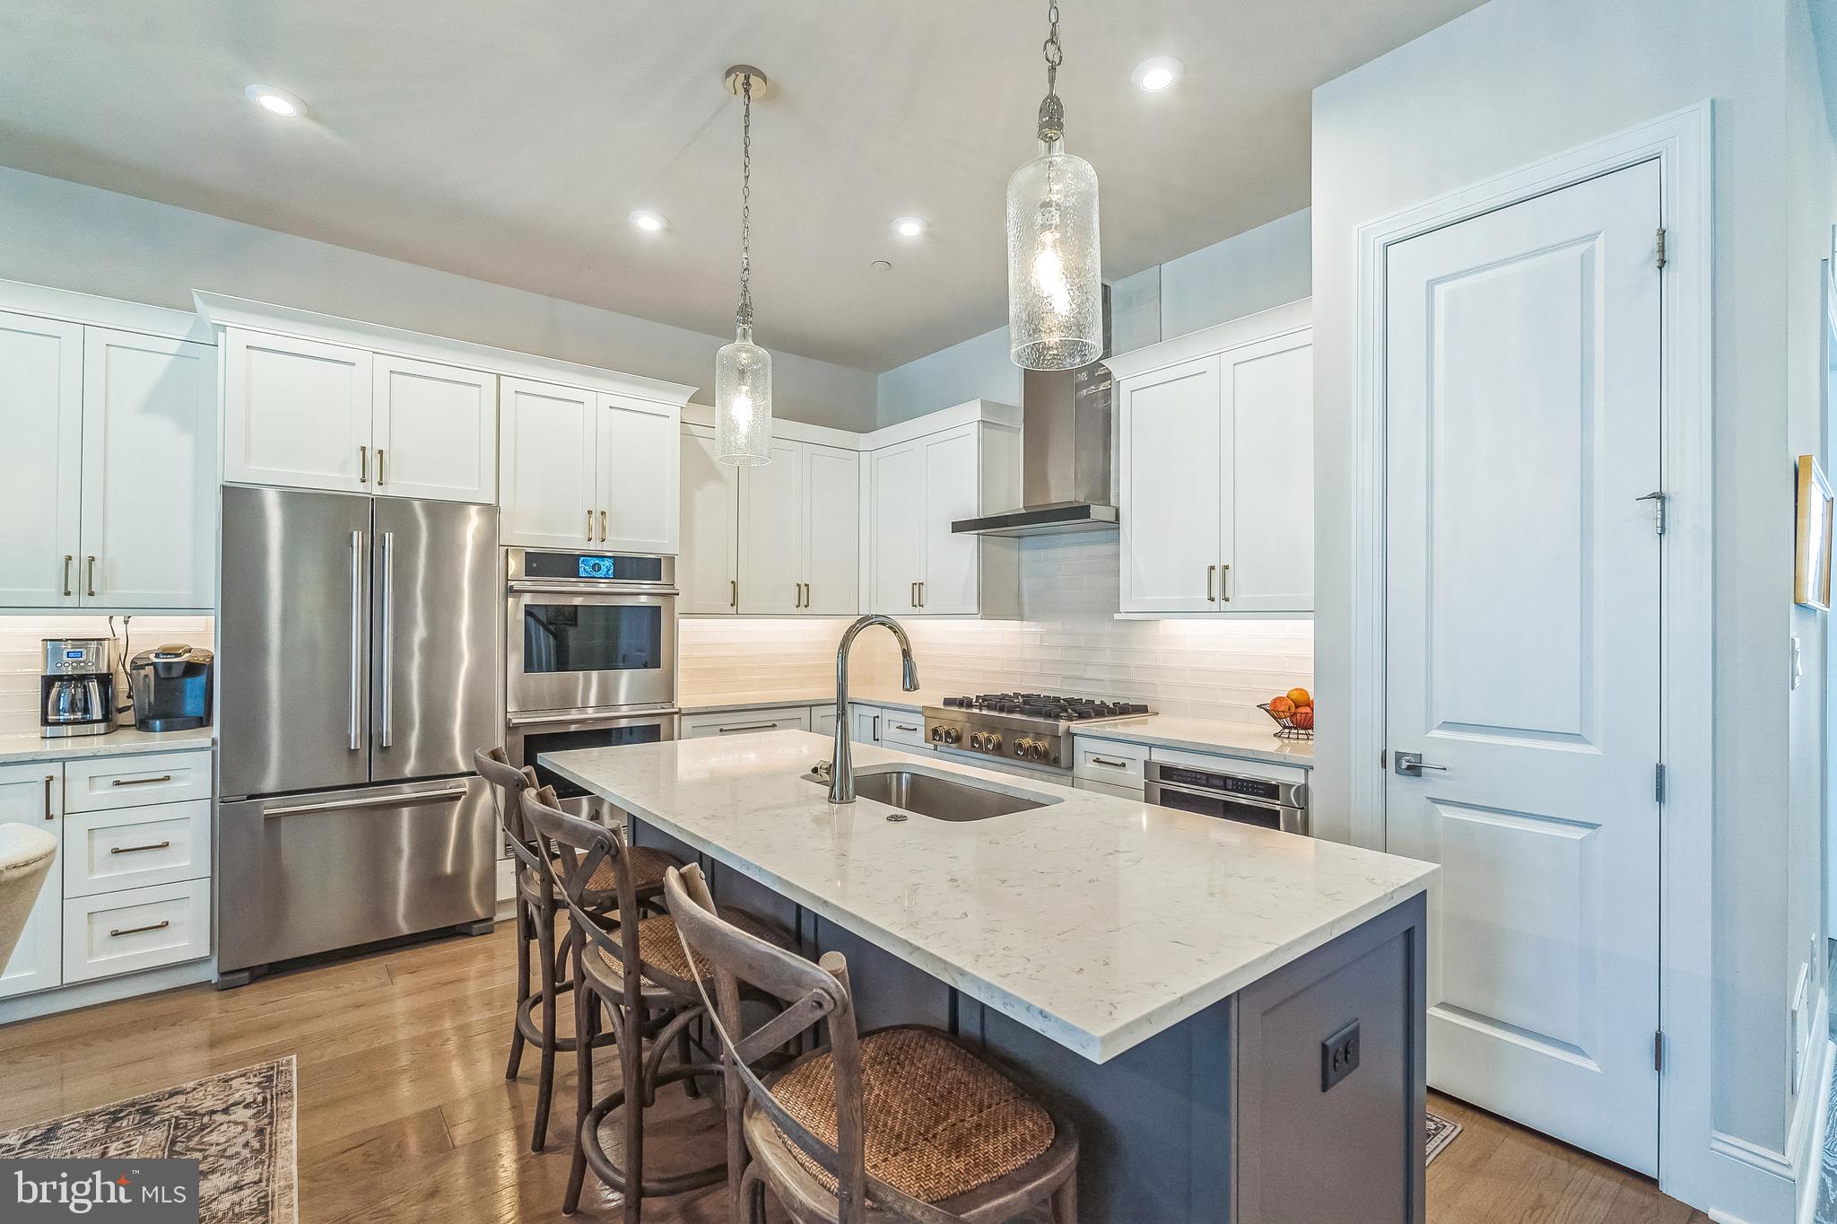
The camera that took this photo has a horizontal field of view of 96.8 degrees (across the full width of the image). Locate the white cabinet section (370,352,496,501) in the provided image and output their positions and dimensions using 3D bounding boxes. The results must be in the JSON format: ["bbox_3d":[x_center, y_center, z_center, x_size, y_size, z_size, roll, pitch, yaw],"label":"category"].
[{"bbox_3d":[-2.013,-0.750,3.413,0.445,0.557,0.024,1,-1,-39],"label":"white cabinet section"}]

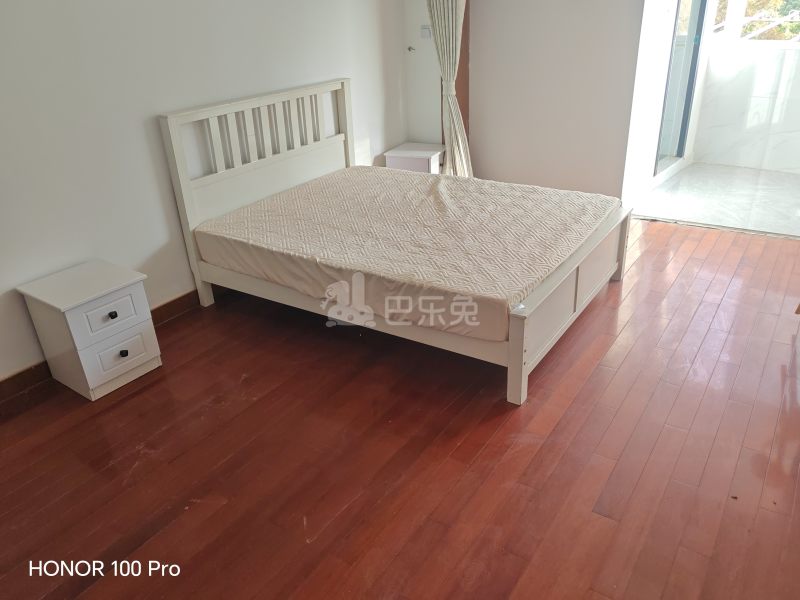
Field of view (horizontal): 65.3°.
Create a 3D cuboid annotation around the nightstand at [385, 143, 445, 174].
[{"bbox_3d":[0.178,-0.998,5.133,0.423,0.480,0.403,13,30,31],"label":"nightstand"}]

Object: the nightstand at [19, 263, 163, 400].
[{"bbox_3d":[-1.457,0.137,2.981,0.427,0.480,0.406,14,31,32],"label":"nightstand"}]

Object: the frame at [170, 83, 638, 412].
[{"bbox_3d":[0.081,-0.561,3.618,2.090,1.117,1.659,14,30,30],"label":"frame"}]

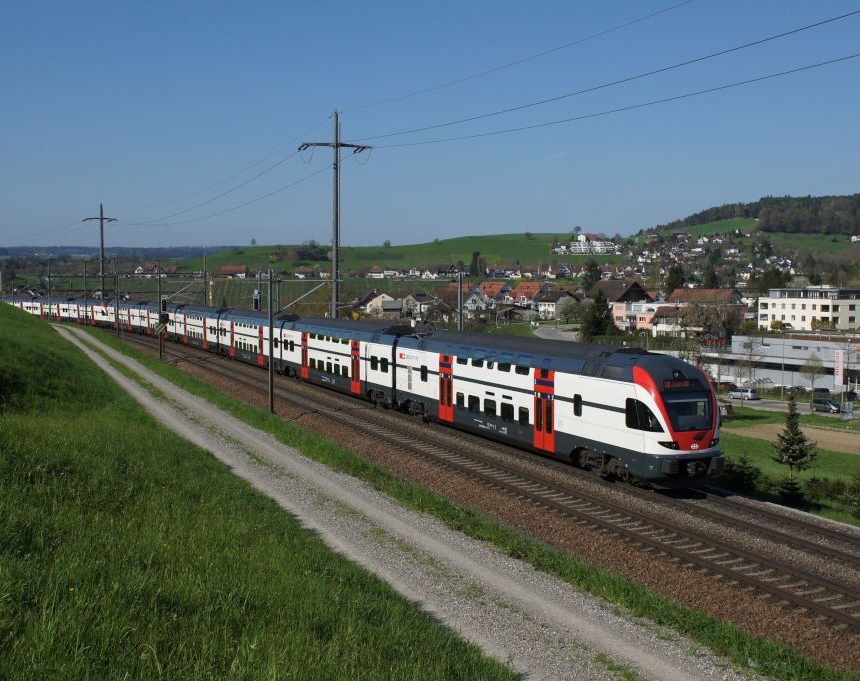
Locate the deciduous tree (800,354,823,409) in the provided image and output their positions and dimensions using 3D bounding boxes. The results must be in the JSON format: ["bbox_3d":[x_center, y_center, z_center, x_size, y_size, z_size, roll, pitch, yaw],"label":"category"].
[{"bbox_3d":[59.656,6.724,160.000,3.700,9.000,3.700,2,4,21],"label":"deciduous tree"}]

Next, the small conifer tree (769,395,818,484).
[{"bbox_3d":[13.765,3.830,38.800,1.750,3.400,1.750,1,4,19],"label":"small conifer tree"}]

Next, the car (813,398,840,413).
[{"bbox_3d":[63.132,10.403,163.000,4.650,1.730,1.830,3,4,37],"label":"car"}]

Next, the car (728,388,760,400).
[{"bbox_3d":[54.879,9.429,179.000,4.500,1.650,1.800,3,5,43],"label":"car"}]

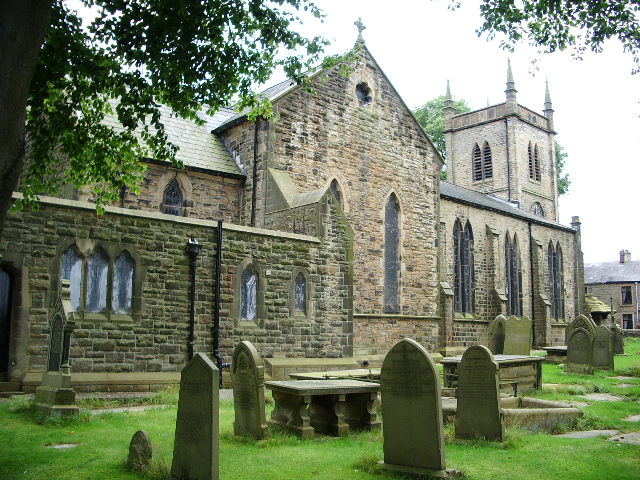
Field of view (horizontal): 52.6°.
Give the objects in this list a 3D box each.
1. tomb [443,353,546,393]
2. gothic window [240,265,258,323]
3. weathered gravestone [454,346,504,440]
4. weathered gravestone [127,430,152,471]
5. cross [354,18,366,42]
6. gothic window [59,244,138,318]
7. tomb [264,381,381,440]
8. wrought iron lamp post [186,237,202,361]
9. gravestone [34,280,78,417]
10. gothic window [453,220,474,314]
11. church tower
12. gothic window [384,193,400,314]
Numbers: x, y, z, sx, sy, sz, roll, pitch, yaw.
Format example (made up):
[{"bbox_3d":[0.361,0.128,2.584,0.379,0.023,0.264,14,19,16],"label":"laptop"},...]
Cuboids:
[{"bbox_3d":[3.651,2.806,13.589,2.200,0.720,1.080,9,-12,-42],"label":"tomb"},{"bbox_3d":[-1.924,1.381,17.213,0.582,1.510,0.220,9,-12,-42],"label":"gothic window"},{"bbox_3d":[2.312,2.201,9.401,0.720,1.350,0.110,-7,-12,41],"label":"weathered gravestone"},{"bbox_3d":[-2.009,2.346,7.272,0.300,0.410,0.110,-7,-12,39],"label":"weathered gravestone"},{"bbox_3d":[1.500,-7.764,23.932,0.628,0.969,0.170,9,-12,-42],"label":"cross"},{"bbox_3d":[-4.931,0.939,14.422,1.771,1.525,0.220,9,-12,-42],"label":"gothic window"},{"bbox_3d":[0.052,2.568,9.903,1.550,0.710,0.910,8,-12,-39],"label":"tomb"},{"bbox_3d":[-2.912,1.484,14.783,0.250,3.115,0.220,9,-12,-42],"label":"wrought iron lamp post"},{"bbox_3d":[-4.208,1.723,10.510,0.440,2.160,0.820,9,-12,-42],"label":"gravestone"},{"bbox_3d":[6.078,1.122,27.756,1.552,4.088,0.250,9,-12,-42],"label":"gothic window"},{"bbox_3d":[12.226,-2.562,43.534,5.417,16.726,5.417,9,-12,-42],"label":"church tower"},{"bbox_3d":[2.736,0.481,24.947,0.882,4.721,0.220,9,-12,-42],"label":"gothic window"}]

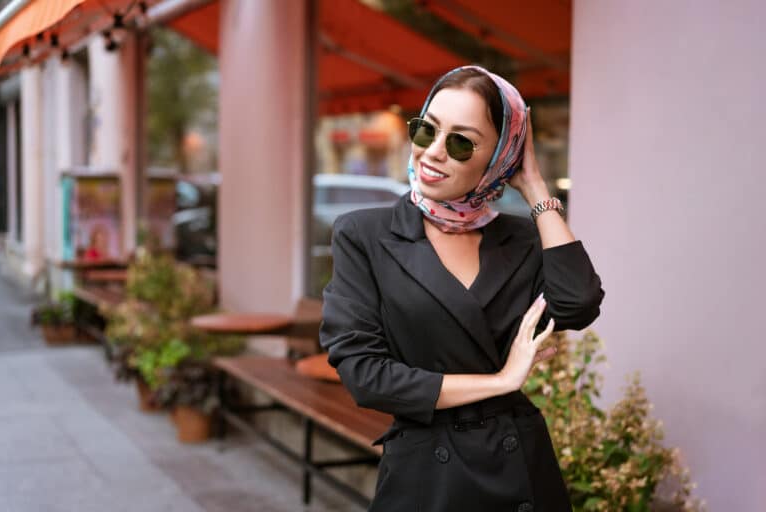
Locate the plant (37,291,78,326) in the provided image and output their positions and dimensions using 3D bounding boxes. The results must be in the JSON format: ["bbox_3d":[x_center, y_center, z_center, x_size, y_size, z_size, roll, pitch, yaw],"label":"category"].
[{"bbox_3d":[-2.704,0.435,9.716,0.310,0.290,0.330,-2,6,-25],"label":"plant"}]

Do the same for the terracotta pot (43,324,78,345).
[{"bbox_3d":[-2.681,0.627,9.716,0.260,0.180,0.290,-2,6,-25],"label":"terracotta pot"}]

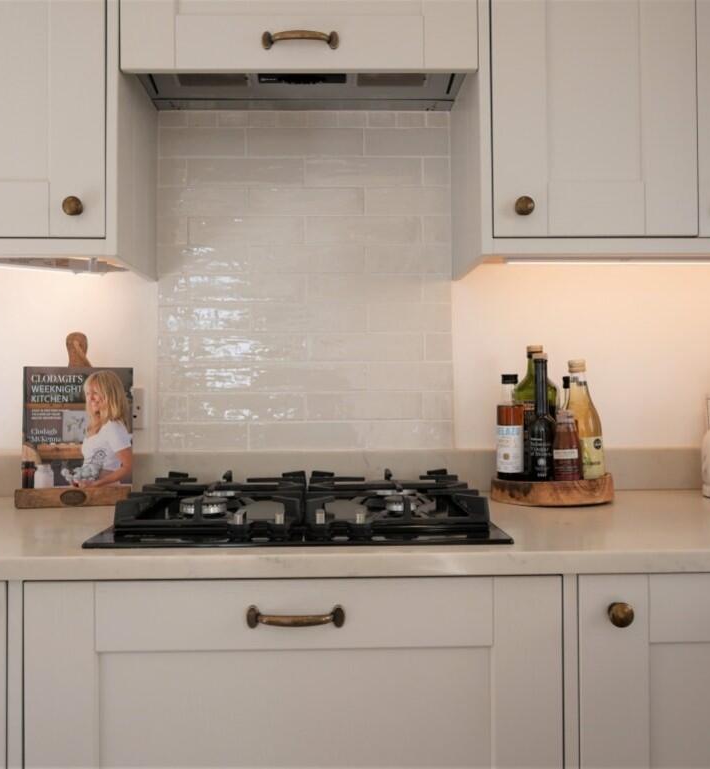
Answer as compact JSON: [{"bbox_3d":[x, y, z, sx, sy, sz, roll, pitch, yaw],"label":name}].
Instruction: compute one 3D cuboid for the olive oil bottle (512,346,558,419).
[{"bbox_3d":[0.360,0.052,1.528,0.088,0.265,0.085,0,-1,-1],"label":"olive oil bottle"}]

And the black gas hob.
[{"bbox_3d":[-0.082,0.196,1.313,0.590,0.058,0.520,0,-1,-1],"label":"black gas hob"}]

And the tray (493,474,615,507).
[{"bbox_3d":[0.382,0.201,1.501,0.240,0.051,0.215,0,-1,-1],"label":"tray"}]

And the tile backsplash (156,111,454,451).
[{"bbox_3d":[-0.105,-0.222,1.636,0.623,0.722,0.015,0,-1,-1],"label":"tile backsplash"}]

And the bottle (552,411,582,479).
[{"bbox_3d":[0.397,0.116,1.438,0.053,0.132,0.053,0,-1,-1],"label":"bottle"}]

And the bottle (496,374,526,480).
[{"bbox_3d":[0.296,0.082,1.461,0.051,0.202,0.051,0,-1,-1],"label":"bottle"}]

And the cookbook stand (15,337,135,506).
[{"bbox_3d":[-0.540,0.064,1.506,0.212,0.334,0.125,0,-1,-15],"label":"cookbook stand"}]

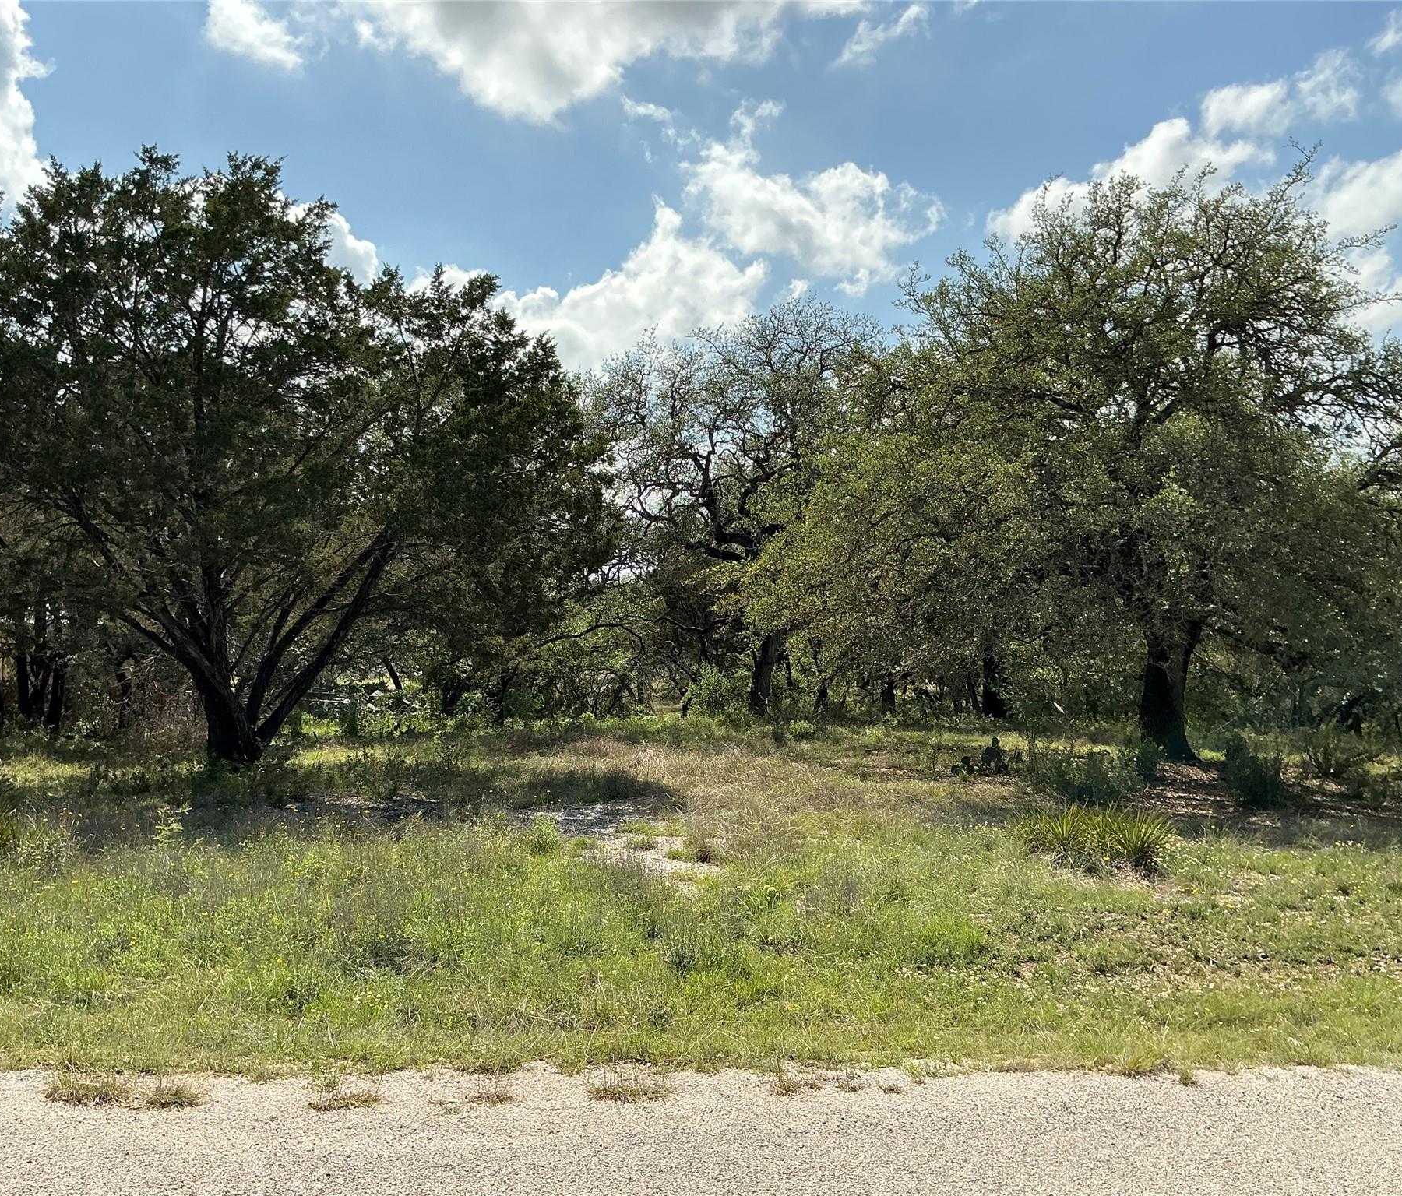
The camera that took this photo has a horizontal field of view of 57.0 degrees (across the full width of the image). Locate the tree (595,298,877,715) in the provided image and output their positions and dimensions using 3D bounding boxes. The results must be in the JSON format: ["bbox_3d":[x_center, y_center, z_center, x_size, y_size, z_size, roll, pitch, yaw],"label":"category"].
[{"bbox_3d":[0.766,-1.846,26.000,6.000,8.400,6.000,0,-2,0],"label":"tree"}]

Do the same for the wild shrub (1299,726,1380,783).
[{"bbox_3d":[7.524,1.850,15.200,0.940,0.660,0.850,0,-2,0],"label":"wild shrub"}]

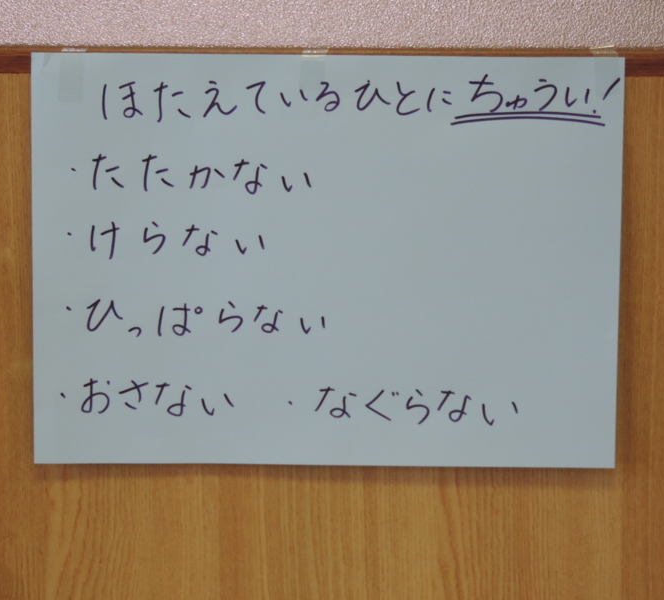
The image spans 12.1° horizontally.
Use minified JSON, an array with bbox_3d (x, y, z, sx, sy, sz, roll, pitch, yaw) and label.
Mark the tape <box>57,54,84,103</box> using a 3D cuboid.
[{"bbox_3d":[-0.160,-0.136,1.916,0.015,0.032,0.002,3,8,-1],"label":"tape"}]

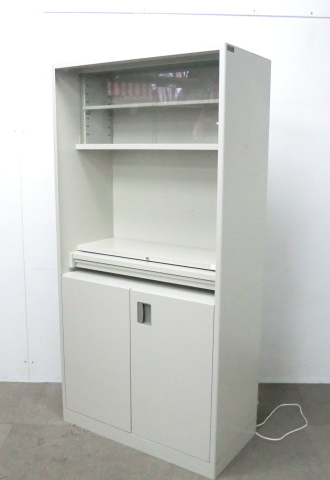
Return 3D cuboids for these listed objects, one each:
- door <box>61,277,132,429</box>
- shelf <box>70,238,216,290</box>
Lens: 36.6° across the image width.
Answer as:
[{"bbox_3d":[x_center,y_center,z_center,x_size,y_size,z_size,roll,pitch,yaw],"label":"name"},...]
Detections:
[{"bbox_3d":[-0.334,0.551,2.453,0.430,0.709,0.024,7,12,33],"label":"door"},{"bbox_3d":[-0.028,0.104,2.438,0.856,0.105,0.358,7,12,33],"label":"shelf"}]

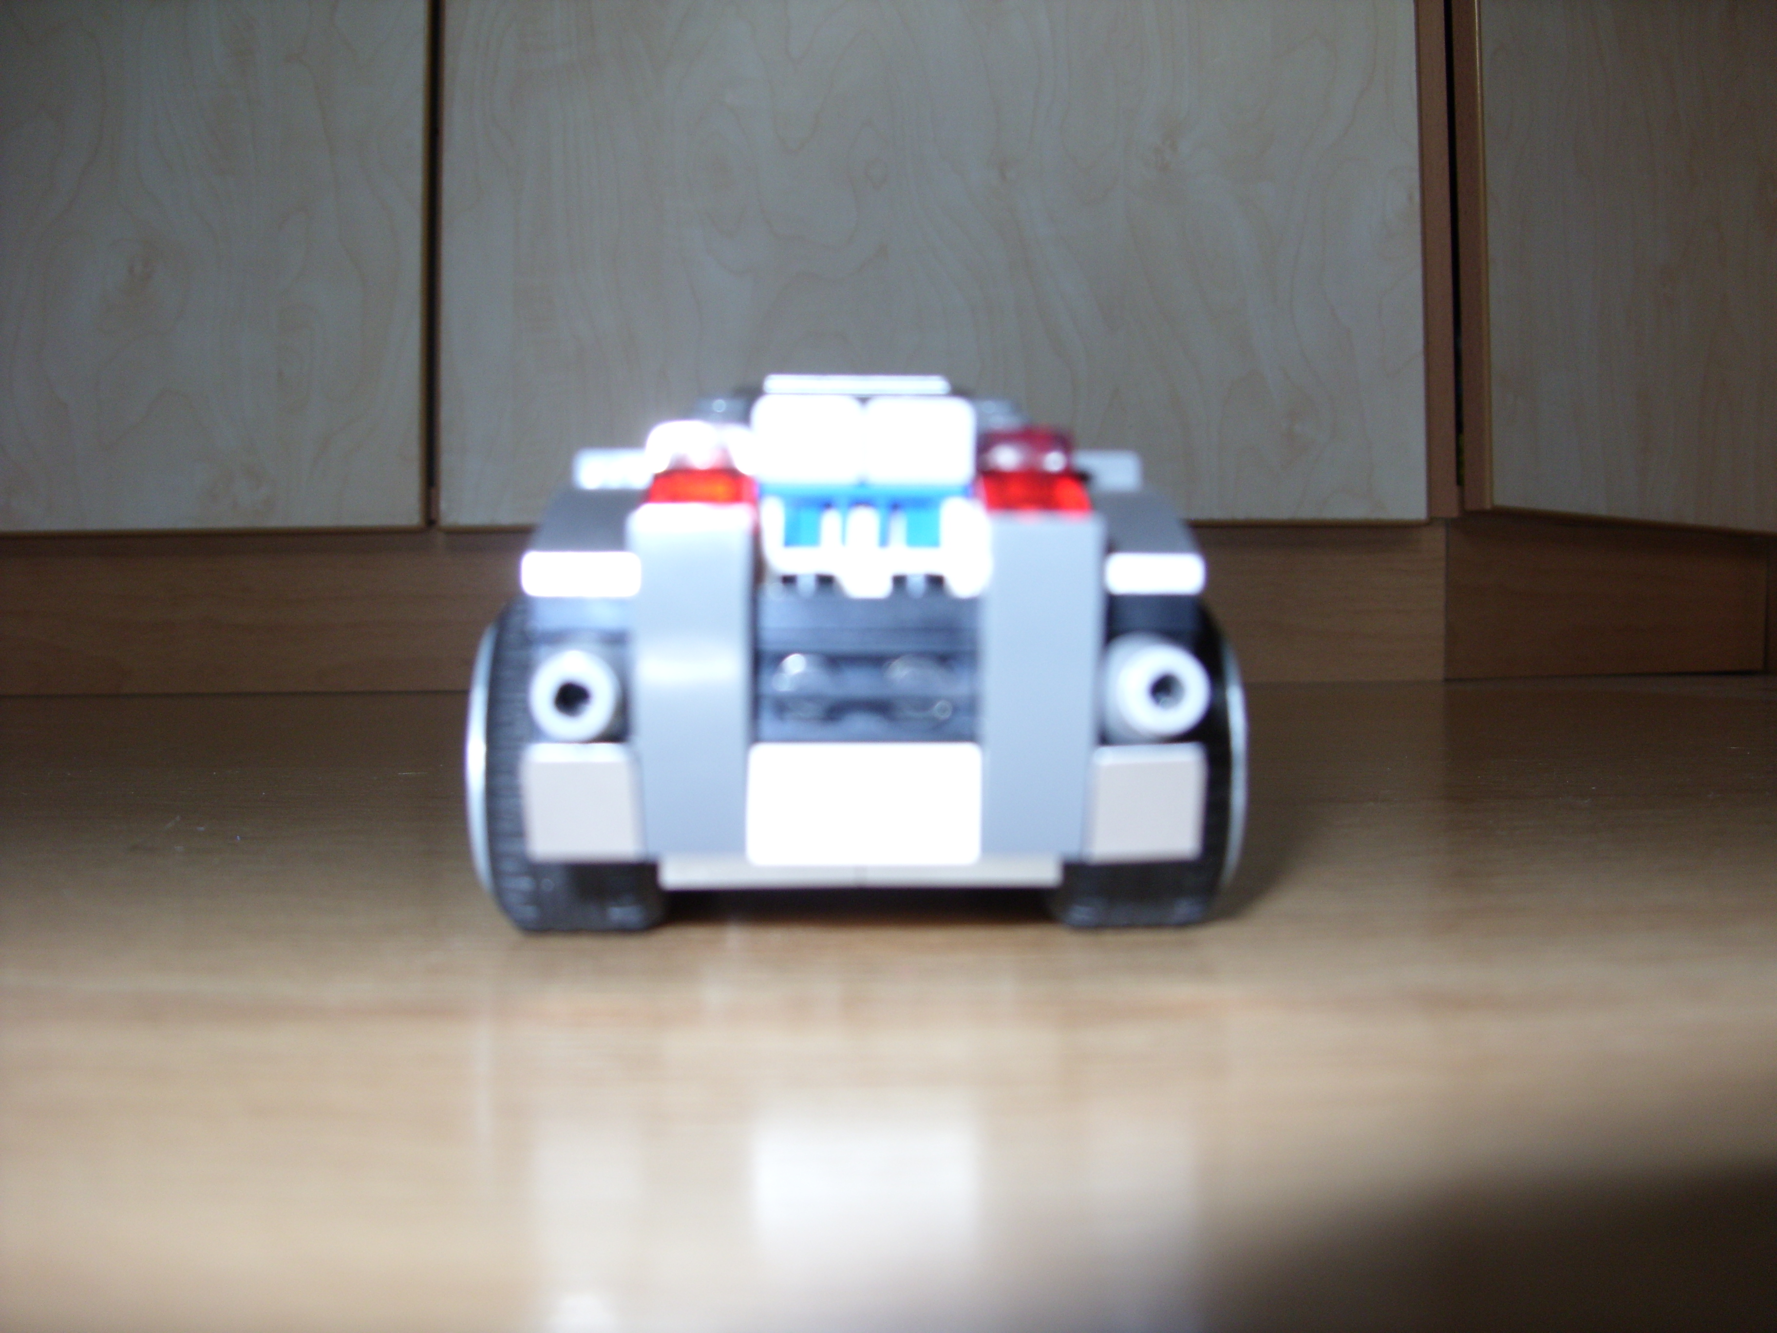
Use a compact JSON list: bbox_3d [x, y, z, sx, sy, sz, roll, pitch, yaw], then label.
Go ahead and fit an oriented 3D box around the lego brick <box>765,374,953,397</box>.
[{"bbox_3d":[-0.003,-0.024,0.178,0.016,0.003,0.013,0,1,-2],"label":"lego brick"}]

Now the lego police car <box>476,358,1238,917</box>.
[{"bbox_3d":[-0.004,-0.002,0.206,0.067,0.048,0.145,0,1,-2],"label":"lego police car"}]

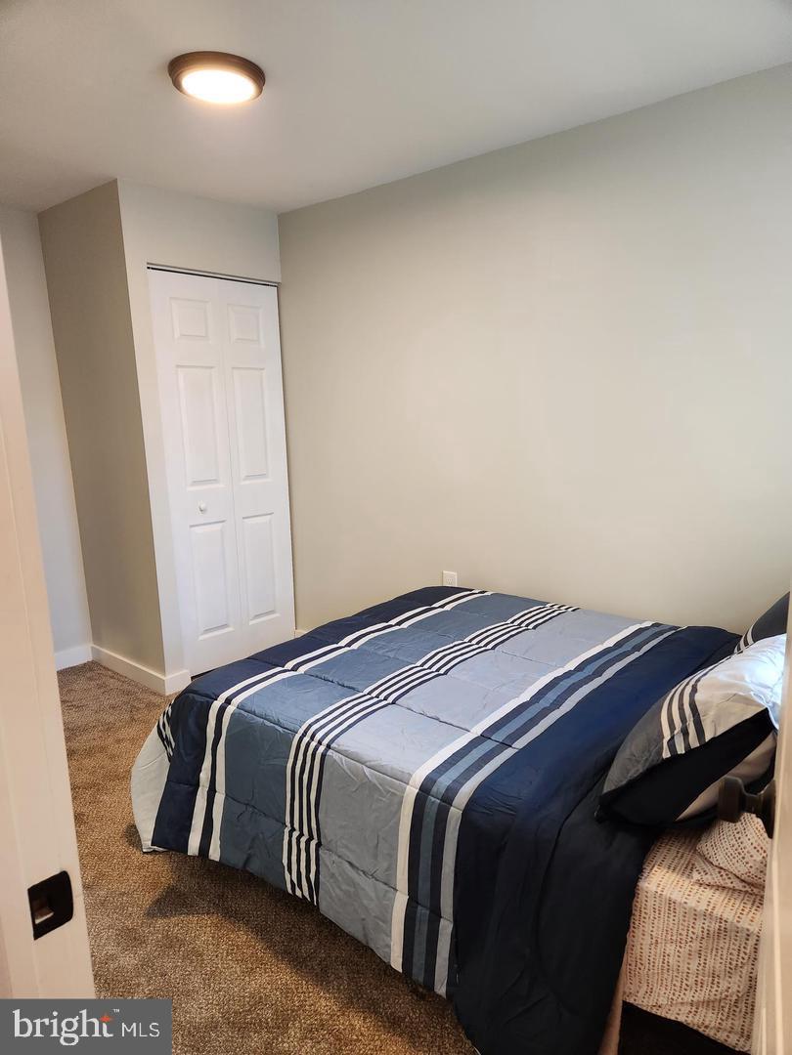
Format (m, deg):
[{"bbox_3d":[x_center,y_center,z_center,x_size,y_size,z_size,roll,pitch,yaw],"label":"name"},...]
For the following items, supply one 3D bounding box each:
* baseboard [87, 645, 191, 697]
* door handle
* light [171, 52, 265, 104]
[{"bbox_3d":[-1.403,0.750,3.820,0.774,0.093,0.134,8,14,40],"label":"baseboard"},{"bbox_3d":[0.431,0.340,0.866,0.063,0.074,0.074,4,12,27],"label":"door handle"},{"bbox_3d":[-0.535,-1.341,2.109,0.282,0.042,0.282,-2,11,0],"label":"light"}]

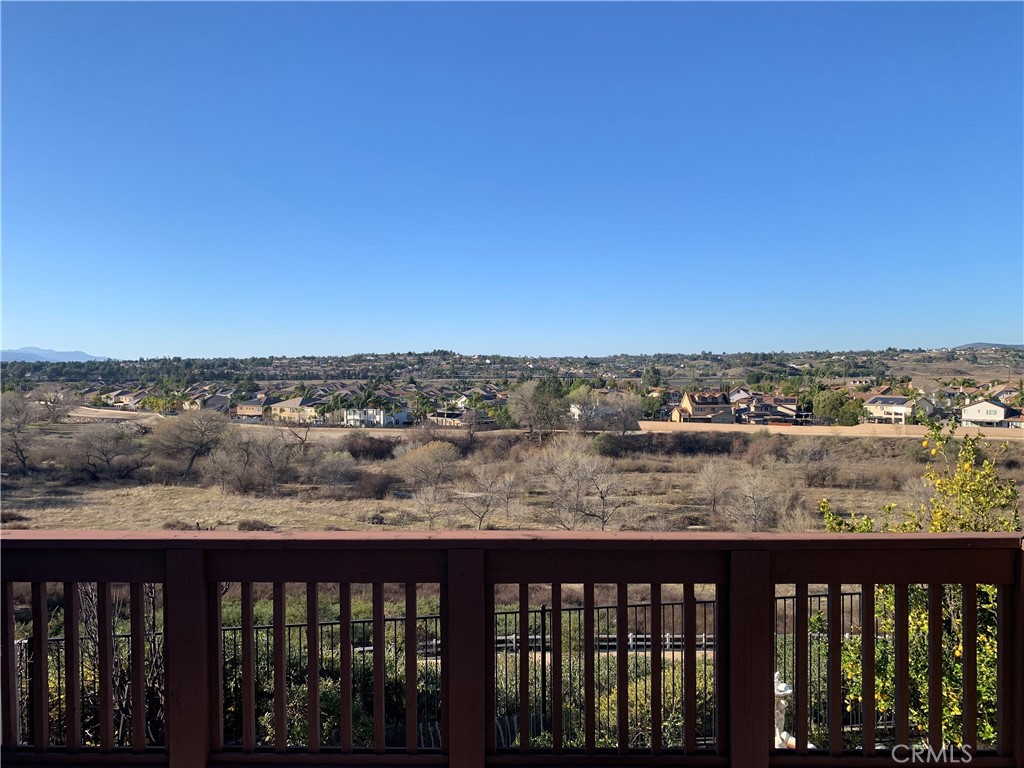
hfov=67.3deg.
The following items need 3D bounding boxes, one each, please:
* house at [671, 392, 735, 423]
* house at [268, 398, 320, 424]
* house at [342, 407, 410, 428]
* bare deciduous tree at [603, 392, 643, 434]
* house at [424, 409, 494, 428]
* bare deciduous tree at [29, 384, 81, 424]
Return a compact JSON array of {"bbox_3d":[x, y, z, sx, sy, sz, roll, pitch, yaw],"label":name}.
[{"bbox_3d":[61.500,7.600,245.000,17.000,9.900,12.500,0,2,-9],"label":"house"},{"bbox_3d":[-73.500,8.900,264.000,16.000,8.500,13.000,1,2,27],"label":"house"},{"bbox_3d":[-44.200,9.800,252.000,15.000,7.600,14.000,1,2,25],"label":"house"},{"bbox_3d":[32.800,8.300,225.000,11.700,12.900,11.000,0,2,8],"label":"bare deciduous tree"},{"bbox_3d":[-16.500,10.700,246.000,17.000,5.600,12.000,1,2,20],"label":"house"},{"bbox_3d":[-167.000,6.800,282.000,16.500,14.500,15.500,-1,2,-31],"label":"bare deciduous tree"}]

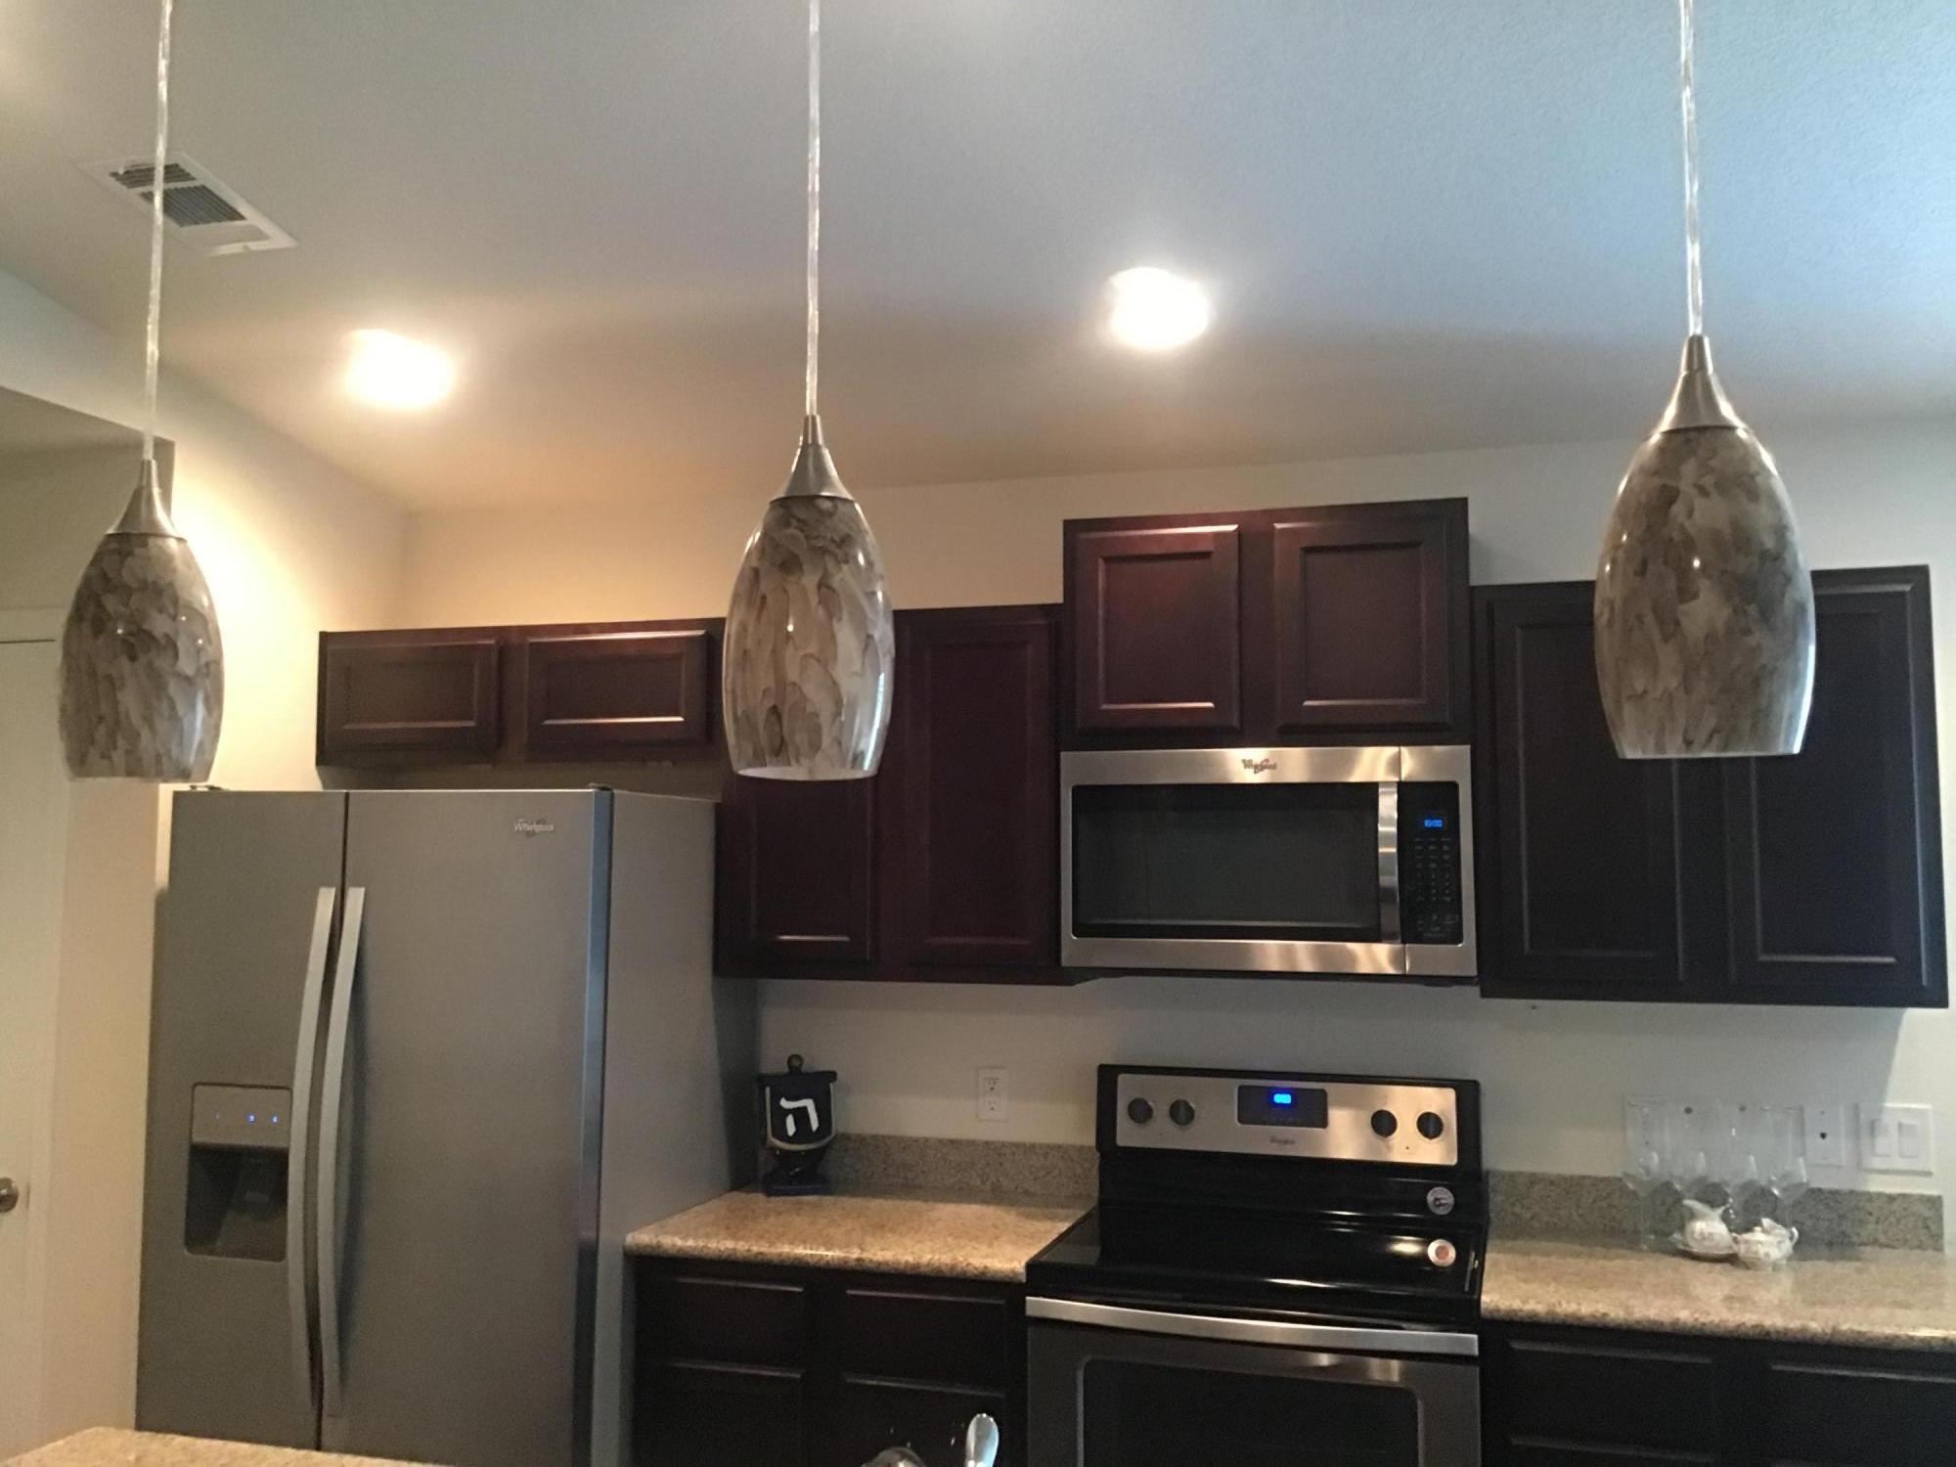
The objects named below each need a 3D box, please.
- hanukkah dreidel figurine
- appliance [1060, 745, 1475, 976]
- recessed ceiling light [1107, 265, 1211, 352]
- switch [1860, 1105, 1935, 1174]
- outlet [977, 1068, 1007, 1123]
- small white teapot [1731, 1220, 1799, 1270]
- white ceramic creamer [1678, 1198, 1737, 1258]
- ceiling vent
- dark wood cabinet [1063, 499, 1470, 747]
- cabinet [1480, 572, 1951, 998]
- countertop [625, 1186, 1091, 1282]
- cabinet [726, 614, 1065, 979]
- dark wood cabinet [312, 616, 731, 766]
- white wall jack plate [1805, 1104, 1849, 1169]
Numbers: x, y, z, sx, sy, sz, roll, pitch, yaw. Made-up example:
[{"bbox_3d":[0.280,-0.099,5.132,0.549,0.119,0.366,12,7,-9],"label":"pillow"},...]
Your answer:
[{"bbox_3d":[-0.387,0.833,3.758,0.155,0.290,0.135,1,-4,-11],"label":"hanukkah dreidel figurine"},{"bbox_3d":[0.583,0.253,3.432,0.759,0.421,0.408,-1,-4,17],"label":"appliance"},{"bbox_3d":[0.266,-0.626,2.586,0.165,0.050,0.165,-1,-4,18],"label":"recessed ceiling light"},{"bbox_3d":[1.707,0.754,3.252,0.123,0.123,0.016,-1,-4,17],"label":"switch"},{"bbox_3d":[0.029,0.774,3.751,0.068,0.116,0.008,-1,-4,18],"label":"outlet"},{"bbox_3d":[1.386,0.896,3.089,0.107,0.081,0.078,0,-4,0],"label":"small white teapot"},{"bbox_3d":[1.318,0.890,3.175,0.097,0.099,0.080,-1,-4,18],"label":"white ceramic creamer"},{"bbox_3d":[-1.302,-0.868,2.907,0.202,0.020,0.290,-1,-15,17],"label":"ceiling vent"},{"bbox_3d":[0.582,-0.185,3.470,0.768,0.466,0.326,-1,-4,18],"label":"dark wood cabinet"},{"bbox_3d":[1.324,0.107,3.255,0.766,0.756,0.328,-1,-4,17],"label":"cabinet"},{"bbox_3d":[-0.191,0.973,3.473,0.782,0.037,0.639,-1,-4,18],"label":"countertop"},{"bbox_3d":[-0.141,0.134,3.677,0.747,0.749,0.326,-1,-4,18],"label":"cabinet"},{"bbox_3d":[-0.982,-0.077,3.983,1.000,0.303,0.328,-1,-4,17],"label":"dark wood cabinet"},{"bbox_3d":[1.581,0.750,3.268,0.071,0.115,0.008,-1,-6,16],"label":"white wall jack plate"}]

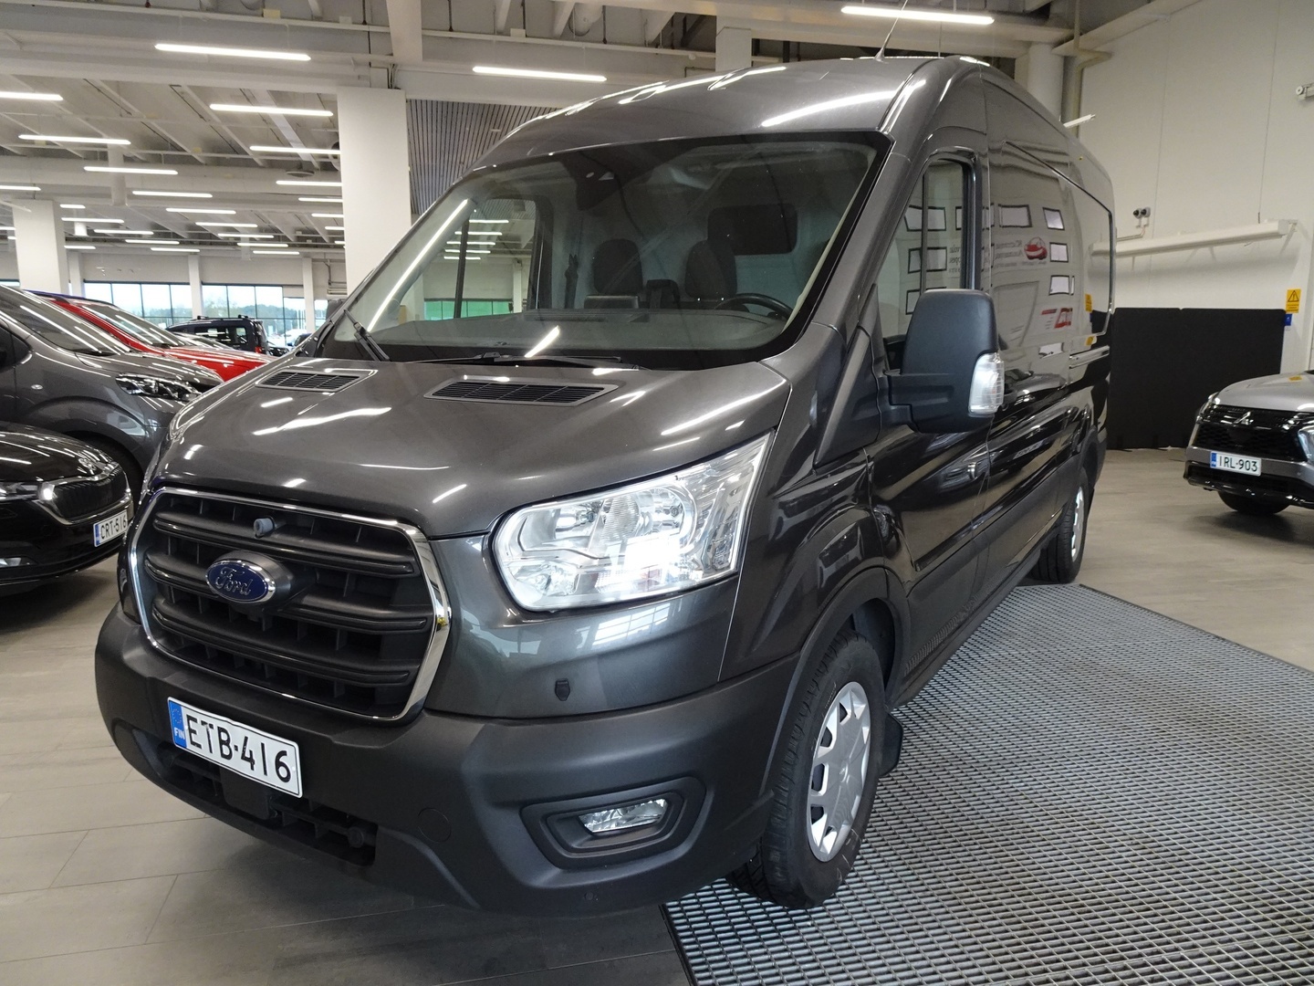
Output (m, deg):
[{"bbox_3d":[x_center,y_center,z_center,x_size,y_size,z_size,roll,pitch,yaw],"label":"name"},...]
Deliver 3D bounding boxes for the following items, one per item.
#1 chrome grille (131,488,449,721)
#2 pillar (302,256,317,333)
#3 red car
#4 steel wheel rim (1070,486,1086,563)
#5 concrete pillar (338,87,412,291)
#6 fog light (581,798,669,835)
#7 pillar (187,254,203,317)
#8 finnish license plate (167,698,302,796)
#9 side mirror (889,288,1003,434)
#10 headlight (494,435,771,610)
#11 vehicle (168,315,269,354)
[{"bbox_3d":[-0.830,0.216,1.920,1.050,0.390,0.135,6,11,32],"label":"chrome grille"},{"bbox_3d":[-12.922,-6.379,34.118,0.310,4.530,0.320,-2,9,-14],"label":"pillar"},{"bbox_3d":[-6.636,-1.125,9.649,4.900,1.910,1.920,-2,9,-14],"label":"red car"},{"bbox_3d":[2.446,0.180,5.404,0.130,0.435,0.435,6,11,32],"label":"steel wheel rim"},{"bbox_3d":[-3.558,-2.762,11.767,0.810,4.475,0.620,-2,9,-14],"label":"concrete pillar"},{"bbox_3d":[-0.065,0.586,1.687,0.165,0.070,0.070,2,9,12],"label":"fog light"},{"bbox_3d":[-16.699,-6.253,33.206,0.330,4.566,0.340,-2,9,-14],"label":"pillar"},{"bbox_3d":[-0.878,0.518,1.881,0.442,0.118,0.012,6,12,32],"label":"finnish license plate"},{"bbox_3d":[0.738,-0.338,2.330,0.275,0.360,0.185,6,11,32],"label":"side mirror"},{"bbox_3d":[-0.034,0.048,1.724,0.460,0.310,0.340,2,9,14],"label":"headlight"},{"bbox_3d":[-11.800,-3.240,22.000,4.300,1.920,1.840,-2,10,-15],"label":"vehicle"}]

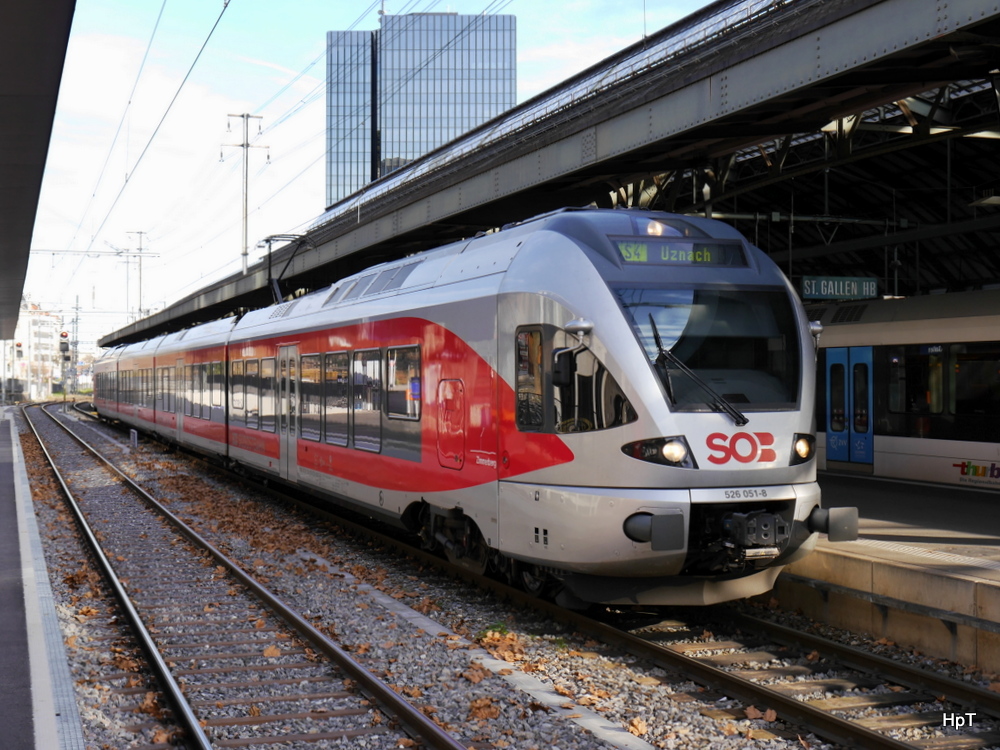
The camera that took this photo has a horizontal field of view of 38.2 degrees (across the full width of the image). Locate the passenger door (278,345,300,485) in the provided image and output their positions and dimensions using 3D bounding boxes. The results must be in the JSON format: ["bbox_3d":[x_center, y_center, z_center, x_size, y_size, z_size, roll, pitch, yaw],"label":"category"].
[{"bbox_3d":[-3.707,0.654,25.442,0.100,2.300,1.620,0,0,-19],"label":"passenger door"}]

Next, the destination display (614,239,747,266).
[{"bbox_3d":[1.778,-1.168,13.919,1.320,0.290,0.100,0,-33,-19],"label":"destination display"}]

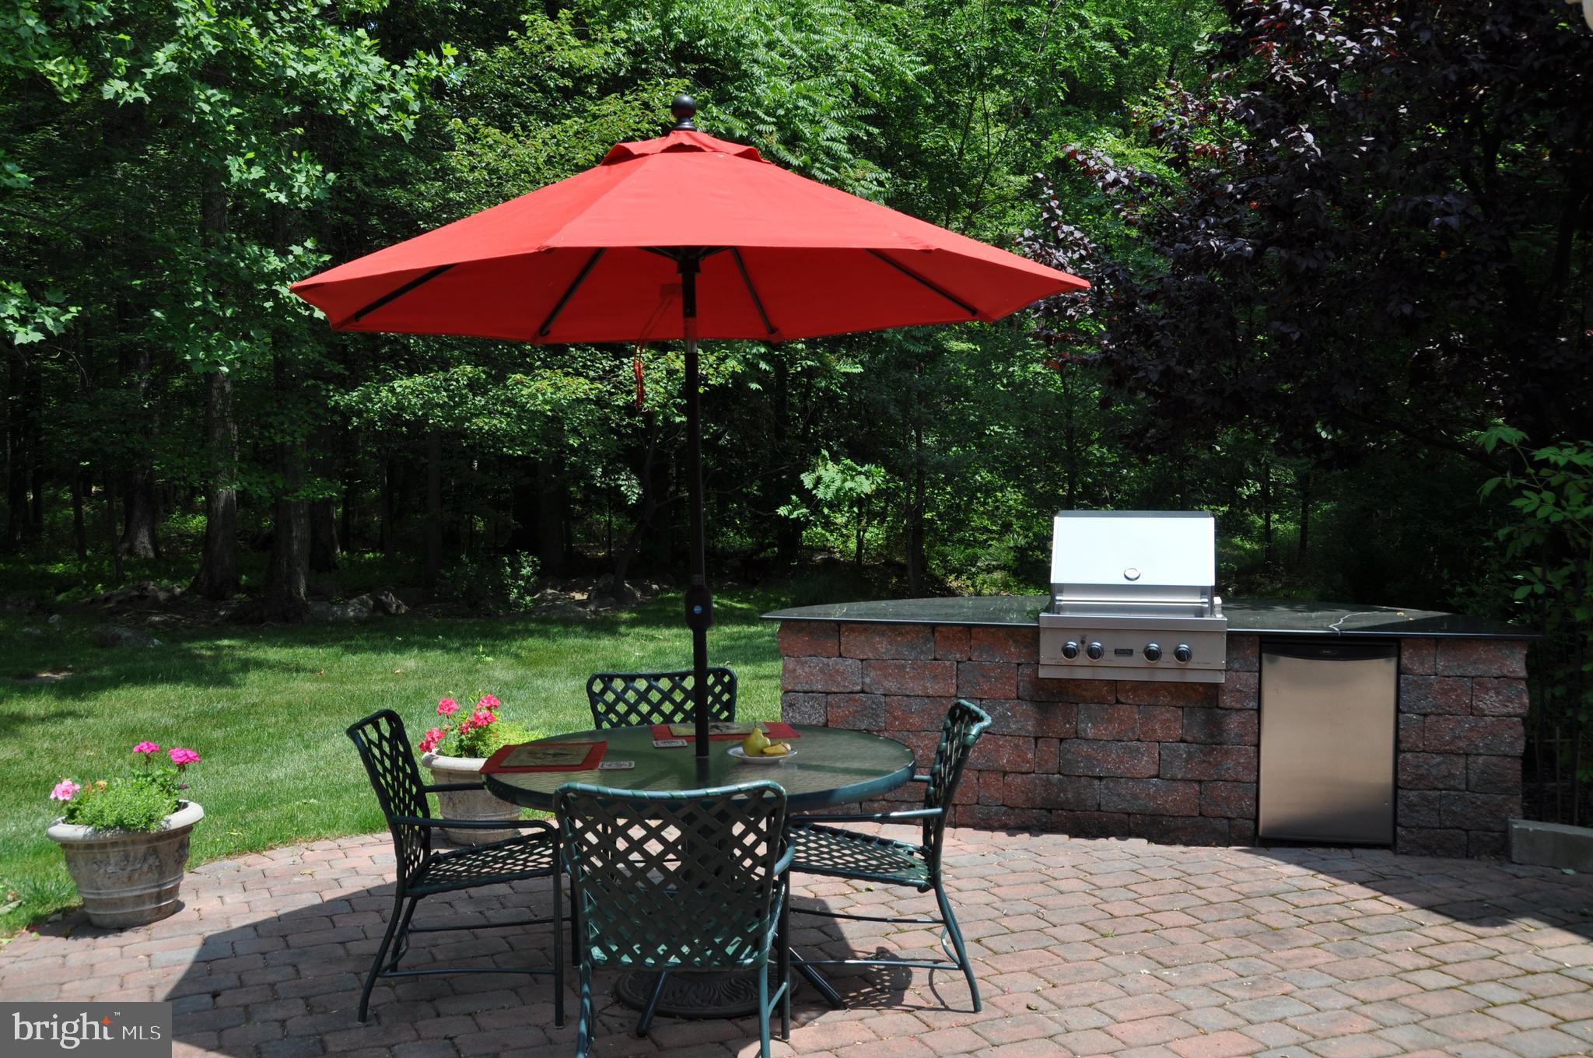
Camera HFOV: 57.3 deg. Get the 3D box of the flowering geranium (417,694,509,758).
[{"bbox_3d":[-1.467,0.869,6.428,0.430,0.260,0.400,-1,2,-14],"label":"flowering geranium"}]

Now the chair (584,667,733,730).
[{"bbox_3d":[-0.400,0.962,4.990,0.570,0.840,0.610,-1,2,-17],"label":"chair"}]

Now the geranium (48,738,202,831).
[{"bbox_3d":[-2.407,0.921,5.228,0.510,0.280,0.460,-1,2,-25],"label":"geranium"}]

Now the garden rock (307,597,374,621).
[{"bbox_3d":[-5.250,0.912,16.832,0.780,0.300,0.520,-1,2,-18],"label":"garden rock"}]

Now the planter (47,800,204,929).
[{"bbox_3d":[-2.283,1.153,4.996,0.488,0.355,0.488,0,2,0],"label":"planter"}]

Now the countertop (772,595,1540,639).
[{"bbox_3d":[1.532,0.395,6.732,3.110,0.035,1.500,1,2,12],"label":"countertop"}]

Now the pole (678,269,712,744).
[{"bbox_3d":[-0.301,0.178,4.387,0.070,1.900,0.070,-2,2,0],"label":"pole"}]

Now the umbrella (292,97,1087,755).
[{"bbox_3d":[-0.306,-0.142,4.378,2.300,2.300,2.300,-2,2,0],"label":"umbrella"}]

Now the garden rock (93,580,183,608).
[{"bbox_3d":[-7.965,0.790,17.628,1.050,0.340,0.700,-1,2,-24],"label":"garden rock"}]

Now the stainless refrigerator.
[{"bbox_3d":[2.197,0.851,6.135,0.525,0.837,0.530,1,2,12],"label":"stainless refrigerator"}]

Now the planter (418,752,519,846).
[{"bbox_3d":[-1.310,1.123,6.087,0.492,0.340,0.492,0,2,0],"label":"planter"}]

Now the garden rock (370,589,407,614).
[{"bbox_3d":[-4.451,0.793,16.047,0.406,0.271,0.350,0,2,-16],"label":"garden rock"}]

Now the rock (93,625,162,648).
[{"bbox_3d":[-5.853,0.933,12.981,0.610,0.207,0.450,-1,2,-24],"label":"rock"}]

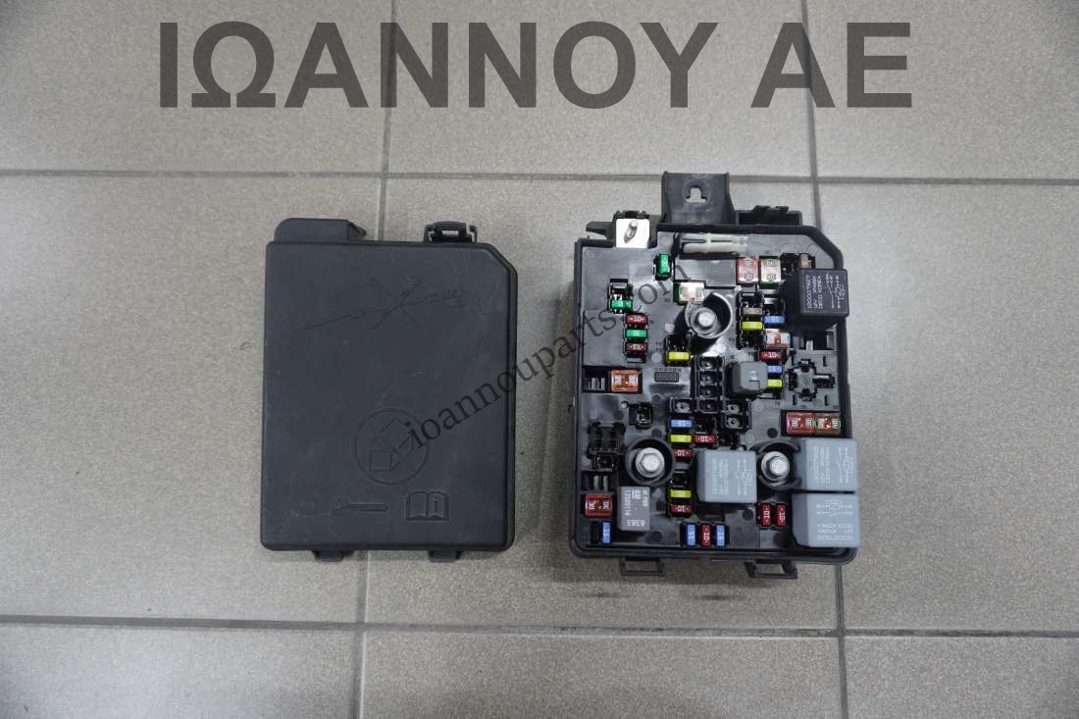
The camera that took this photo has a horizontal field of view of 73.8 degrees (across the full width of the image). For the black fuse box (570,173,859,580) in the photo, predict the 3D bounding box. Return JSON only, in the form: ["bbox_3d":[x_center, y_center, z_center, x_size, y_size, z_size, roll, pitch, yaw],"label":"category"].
[{"bbox_3d":[0.096,0.006,0.432,0.157,0.096,0.235,1,80,0],"label":"black fuse box"}]

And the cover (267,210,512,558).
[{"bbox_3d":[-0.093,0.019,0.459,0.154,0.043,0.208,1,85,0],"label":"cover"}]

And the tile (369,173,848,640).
[{"bbox_3d":[0.040,0.022,0.483,0.298,0.010,0.298,1,80,0],"label":"tile"}]

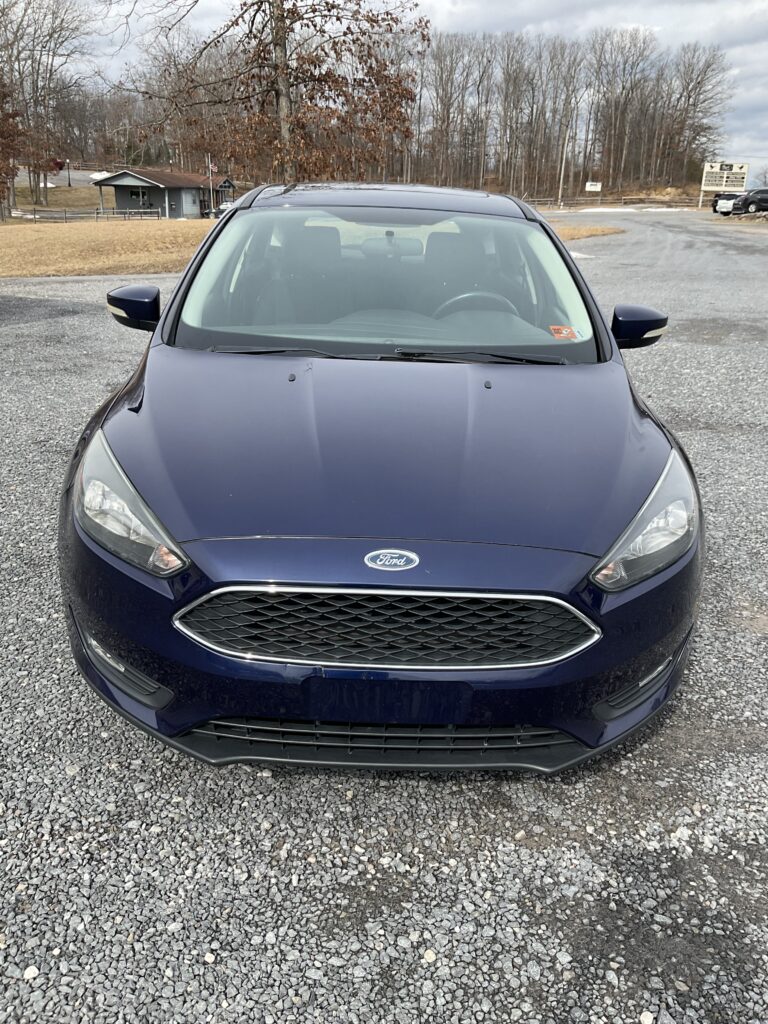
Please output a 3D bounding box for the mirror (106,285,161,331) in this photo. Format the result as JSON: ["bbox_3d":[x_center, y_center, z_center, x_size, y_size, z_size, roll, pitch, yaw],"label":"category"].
[{"bbox_3d":[-0.902,-0.763,3.164,0.210,0.160,0.155,2,22,-1],"label":"mirror"}]

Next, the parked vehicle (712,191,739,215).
[{"bbox_3d":[26.495,-23.552,65.600,1.850,1.720,4.600,18,26,37],"label":"parked vehicle"}]

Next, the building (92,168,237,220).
[{"bbox_3d":[-18.720,-27.116,73.500,6.800,3.700,11.300,10,22,20],"label":"building"}]

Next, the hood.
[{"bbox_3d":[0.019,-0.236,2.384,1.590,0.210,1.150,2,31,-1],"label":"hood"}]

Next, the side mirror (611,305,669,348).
[{"bbox_3d":[0.932,-0.704,3.210,0.210,0.160,0.155,2,22,-1],"label":"side mirror"}]

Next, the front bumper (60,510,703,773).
[{"bbox_3d":[0.008,0.293,2.137,1.780,0.590,0.540,2,22,-1],"label":"front bumper"}]

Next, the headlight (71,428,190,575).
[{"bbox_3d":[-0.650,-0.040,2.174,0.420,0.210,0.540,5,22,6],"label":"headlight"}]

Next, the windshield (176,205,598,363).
[{"bbox_3d":[0.021,-0.830,3.073,1.450,0.200,0.970,2,51,-1],"label":"windshield"}]

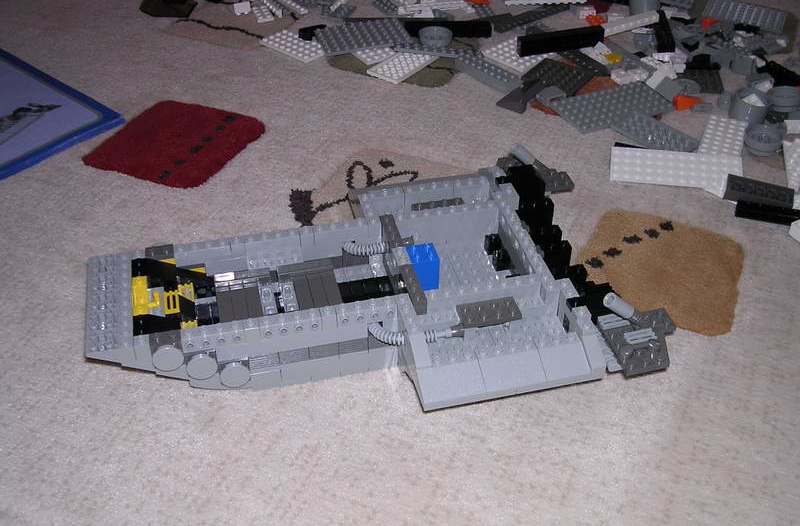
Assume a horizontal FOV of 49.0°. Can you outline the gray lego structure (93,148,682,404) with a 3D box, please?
[{"bbox_3d":[-0.015,0.012,0.504,0.312,0.060,0.185,-8,40,-11],"label":"gray lego structure"}]

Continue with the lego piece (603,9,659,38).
[{"bbox_3d":[0.223,-0.232,0.853,0.062,0.009,0.011,-15,42,0],"label":"lego piece"}]

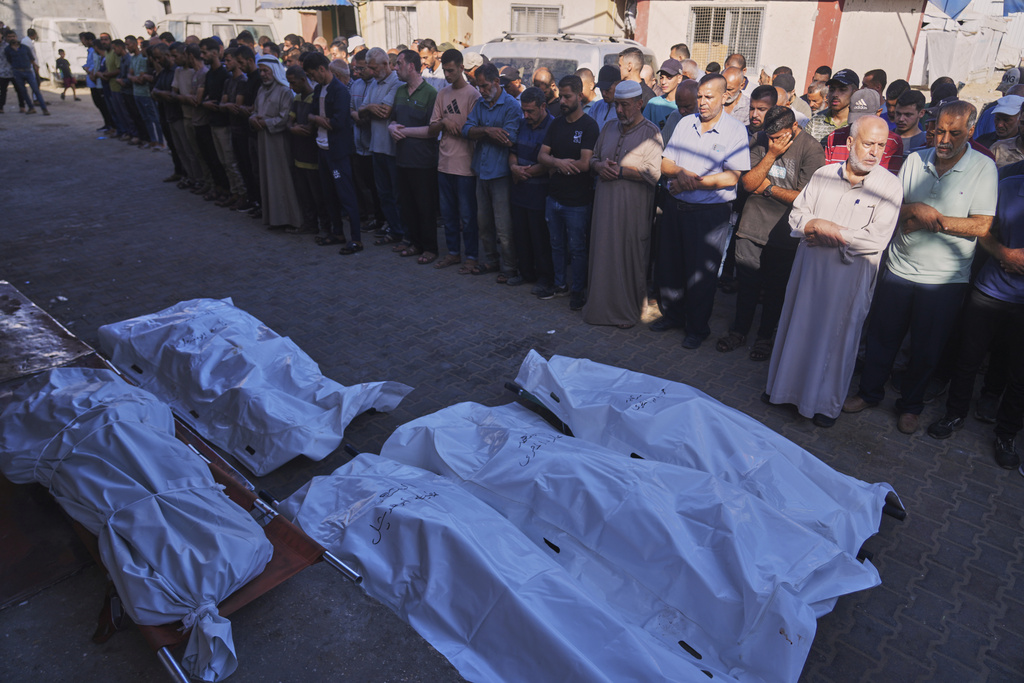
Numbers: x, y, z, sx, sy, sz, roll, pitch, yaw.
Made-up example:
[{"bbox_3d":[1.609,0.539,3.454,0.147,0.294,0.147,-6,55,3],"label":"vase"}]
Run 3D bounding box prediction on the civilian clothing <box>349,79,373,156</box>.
[{"bbox_3d":[-1.452,-2.220,6.765,0.340,0.720,0.500,-23,34,-38],"label":"civilian clothing"}]

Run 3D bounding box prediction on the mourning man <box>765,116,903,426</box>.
[{"bbox_3d":[1.739,-0.395,3.735,0.580,1.651,0.450,18,32,33],"label":"mourning man"}]

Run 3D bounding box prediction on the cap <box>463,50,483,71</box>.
[{"bbox_3d":[-0.387,-2.645,6.450,0.175,0.140,0.240,24,65,40],"label":"cap"}]

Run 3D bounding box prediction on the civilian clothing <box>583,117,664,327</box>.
[{"bbox_3d":[0.804,-0.835,4.863,0.540,1.461,0.400,17,32,32],"label":"civilian clothing"}]

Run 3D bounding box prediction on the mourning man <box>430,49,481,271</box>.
[{"bbox_3d":[-0.473,-1.497,5.805,0.380,1.780,0.500,-23,34,-38],"label":"mourning man"}]

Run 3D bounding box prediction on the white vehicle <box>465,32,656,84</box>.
[{"bbox_3d":[0.250,-4.186,11.416,1.800,1.740,4.300,-22,33,-38],"label":"white vehicle"}]

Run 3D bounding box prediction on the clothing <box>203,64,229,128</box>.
[{"bbox_3d":[-3.300,-2.795,7.757,0.480,0.680,0.320,19,32,34],"label":"clothing"}]

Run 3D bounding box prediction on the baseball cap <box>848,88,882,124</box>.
[{"bbox_3d":[2.084,-1.393,4.030,0.175,0.145,0.245,24,60,40],"label":"baseball cap"}]

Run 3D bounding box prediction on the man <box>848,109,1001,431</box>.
[{"bbox_3d":[2.116,-0.381,3.580,0.530,1.710,0.400,19,32,34],"label":"man"}]

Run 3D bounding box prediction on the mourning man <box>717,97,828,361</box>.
[{"bbox_3d":[1.668,-0.704,4.404,0.520,1.610,0.420,21,34,37],"label":"mourning man"}]

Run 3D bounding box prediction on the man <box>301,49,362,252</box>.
[{"bbox_3d":[-1.685,-1.770,6.481,0.400,1.764,0.500,-23,34,-36],"label":"man"}]

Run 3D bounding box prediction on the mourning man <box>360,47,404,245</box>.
[{"bbox_3d":[-1.164,-1.793,6.482,0.520,1.788,0.390,23,35,40],"label":"mourning man"}]

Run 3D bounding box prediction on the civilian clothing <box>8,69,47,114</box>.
[{"bbox_3d":[-10.950,-5.719,15.507,0.520,0.950,0.360,-11,28,-21],"label":"civilian clothing"}]

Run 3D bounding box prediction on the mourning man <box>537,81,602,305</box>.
[{"bbox_3d":[0.443,-1.125,5.149,0.380,1.680,0.520,-23,34,-38],"label":"mourning man"}]

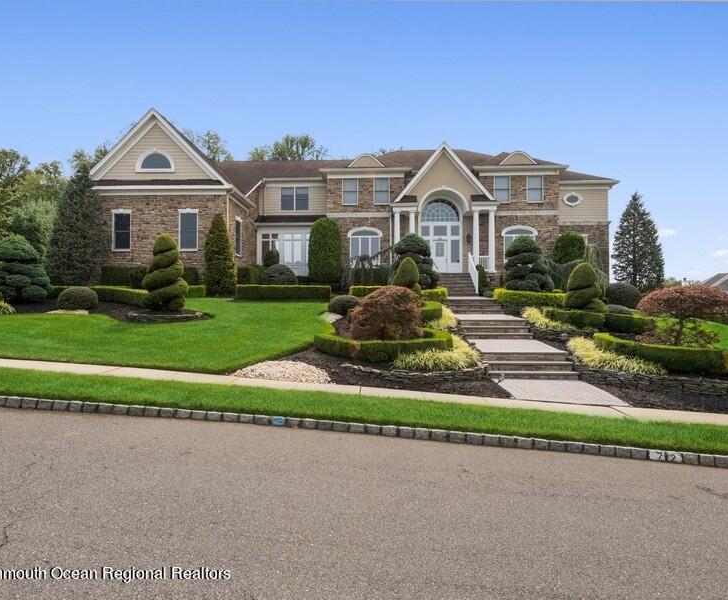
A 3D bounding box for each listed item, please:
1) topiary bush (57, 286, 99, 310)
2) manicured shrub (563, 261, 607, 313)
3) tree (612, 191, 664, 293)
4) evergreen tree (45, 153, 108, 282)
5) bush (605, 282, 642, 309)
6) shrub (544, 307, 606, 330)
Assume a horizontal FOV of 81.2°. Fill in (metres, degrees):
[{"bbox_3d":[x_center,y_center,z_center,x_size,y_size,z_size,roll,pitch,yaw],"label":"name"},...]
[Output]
[{"bbox_3d":[-10.700,-0.037,15.900,1.270,0.900,1.270,0,0,3],"label":"topiary bush"},{"bbox_3d":[7.453,-0.387,14.300,1.420,1.750,1.400,0,1,0],"label":"manicured shrub"},{"bbox_3d":[16.176,-3.206,25.000,2.620,6.240,2.620,0,0,3],"label":"tree"},{"bbox_3d":[-13.056,-3.406,19.300,2.260,6.220,2.260,0,0,3],"label":"evergreen tree"},{"bbox_3d":[11.113,-0.182,18.200,1.600,1.130,1.550,0,1,0],"label":"bush"},{"bbox_3d":[6.818,0.588,13.700,2.000,0.690,0.850,0,1,0],"label":"shrub"}]

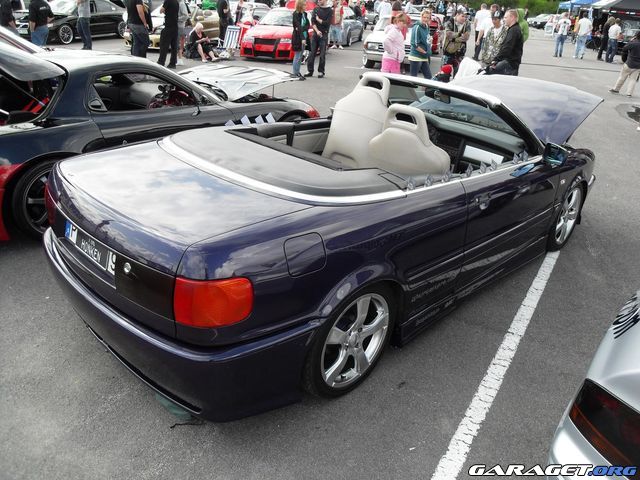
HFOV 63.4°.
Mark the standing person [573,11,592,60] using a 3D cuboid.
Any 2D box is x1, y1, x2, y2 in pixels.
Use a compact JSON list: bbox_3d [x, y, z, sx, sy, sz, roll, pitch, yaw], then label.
[{"bbox_3d":[11.009,-8.639,21.794,0.520,1.790,0.420,9,25,14],"label":"standing person"}]

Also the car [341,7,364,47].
[{"bbox_3d":[0.712,-9.121,21.906,1.750,1.420,4.300,8,25,13],"label":"car"}]

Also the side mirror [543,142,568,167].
[{"bbox_3d":[1.550,-0.563,3.408,0.100,0.122,0.165,-21,33,-40],"label":"side mirror"}]

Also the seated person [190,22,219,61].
[{"bbox_3d":[-3.385,-5.818,15.174,0.800,0.930,0.500,13,27,23],"label":"seated person"}]

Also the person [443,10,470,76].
[{"bbox_3d":[2.650,-3.674,10.392,0.580,1.760,0.420,-14,29,-31],"label":"person"}]

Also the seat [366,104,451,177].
[{"bbox_3d":[0.720,-0.384,3.356,0.860,1.030,0.520,-20,34,-41],"label":"seat"}]

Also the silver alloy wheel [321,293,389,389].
[{"bbox_3d":[0.110,0.451,2.534,0.490,0.490,0.205,-20,34,-41],"label":"silver alloy wheel"}]

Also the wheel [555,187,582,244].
[{"bbox_3d":[1.940,-0.223,4.226,0.485,0.485,0.190,-21,33,-40],"label":"wheel"}]

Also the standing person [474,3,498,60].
[{"bbox_3d":[6.008,-7.478,18.569,0.520,1.810,0.360,-9,27,-23],"label":"standing person"}]

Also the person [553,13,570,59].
[{"bbox_3d":[10.518,-8.945,22.501,0.520,1.780,0.340,10,26,16],"label":"person"}]

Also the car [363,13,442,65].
[{"bbox_3d":[2.613,-6.171,16.133,1.640,1.380,4.250,9,26,13],"label":"car"}]

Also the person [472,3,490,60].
[{"bbox_3d":[5.848,-7.574,18.805,0.520,1.810,0.360,-3,25,-11],"label":"person"}]

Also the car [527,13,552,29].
[{"bbox_3d":[24.605,-23.476,55.990,4.300,1.420,1.750,-7,27,-22],"label":"car"}]

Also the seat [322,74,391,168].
[{"bbox_3d":[0.334,-0.692,3.924,0.700,1.070,0.520,-20,34,-41],"label":"seat"}]

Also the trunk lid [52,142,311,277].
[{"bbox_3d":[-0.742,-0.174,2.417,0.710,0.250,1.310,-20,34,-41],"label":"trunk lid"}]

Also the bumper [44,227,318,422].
[{"bbox_3d":[-0.838,0.296,2.558,0.650,0.390,1.690,-20,34,-41],"label":"bumper"}]

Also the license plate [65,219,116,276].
[{"bbox_3d":[-0.997,0.021,2.234,0.020,0.110,0.520,-20,34,-41],"label":"license plate"}]

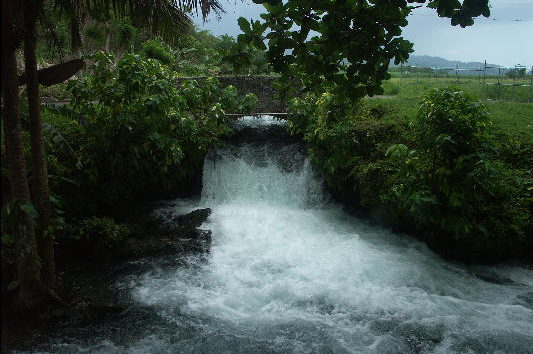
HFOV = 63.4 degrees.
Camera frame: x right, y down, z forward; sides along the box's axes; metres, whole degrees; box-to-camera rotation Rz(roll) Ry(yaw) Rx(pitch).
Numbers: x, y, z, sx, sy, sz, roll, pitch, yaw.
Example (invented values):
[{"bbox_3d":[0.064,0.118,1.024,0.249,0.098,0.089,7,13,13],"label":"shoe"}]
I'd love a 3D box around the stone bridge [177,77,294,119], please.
[{"bbox_3d":[-1.070,-2.830,15.160,4.200,1.450,1.900,0,13,0],"label":"stone bridge"}]

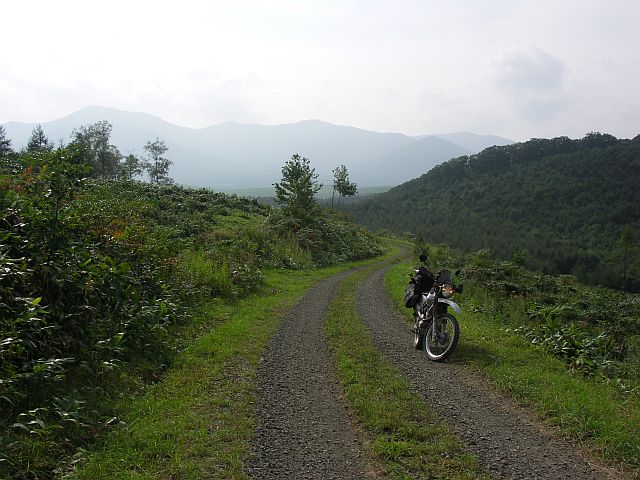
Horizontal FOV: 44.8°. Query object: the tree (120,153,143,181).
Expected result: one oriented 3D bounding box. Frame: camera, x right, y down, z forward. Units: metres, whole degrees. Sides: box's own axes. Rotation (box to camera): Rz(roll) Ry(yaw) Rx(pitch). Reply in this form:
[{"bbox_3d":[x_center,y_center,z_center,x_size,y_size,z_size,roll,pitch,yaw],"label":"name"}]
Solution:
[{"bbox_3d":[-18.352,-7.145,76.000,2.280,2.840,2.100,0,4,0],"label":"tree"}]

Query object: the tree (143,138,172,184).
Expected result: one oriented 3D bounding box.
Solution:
[{"bbox_3d":[-15.905,-7.585,76.000,2.850,4.700,2.620,0,4,0],"label":"tree"}]

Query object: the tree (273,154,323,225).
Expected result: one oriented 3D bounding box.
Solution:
[{"bbox_3d":[-1.024,-2.335,37.000,2.220,3.670,2.040,0,4,0],"label":"tree"}]

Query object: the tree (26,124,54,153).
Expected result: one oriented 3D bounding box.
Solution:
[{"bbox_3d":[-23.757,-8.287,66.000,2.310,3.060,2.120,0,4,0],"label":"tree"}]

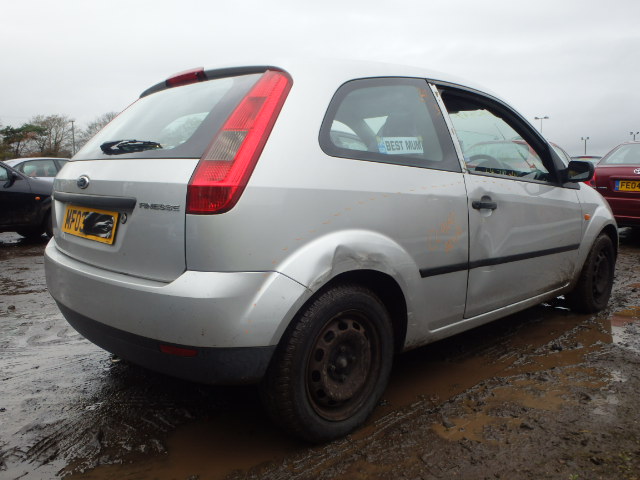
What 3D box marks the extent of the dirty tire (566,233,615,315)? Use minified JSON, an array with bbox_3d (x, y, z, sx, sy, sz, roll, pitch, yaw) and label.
[{"bbox_3d":[1.867,0.231,3.599,0.585,0.585,0.180,-7,10,-43],"label":"dirty tire"}]

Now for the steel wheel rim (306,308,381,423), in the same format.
[{"bbox_3d":[0.055,0.444,1.911,0.395,0.395,0.130,-7,10,-43],"label":"steel wheel rim"}]

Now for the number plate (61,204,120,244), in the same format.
[{"bbox_3d":[-0.886,-0.062,1.980,0.015,0.111,0.520,10,-1,-44],"label":"number plate"}]

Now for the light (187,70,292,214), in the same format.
[{"bbox_3d":[-0.241,-0.336,1.653,0.184,0.623,0.118,12,-26,25],"label":"light"}]

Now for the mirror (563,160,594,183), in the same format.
[{"bbox_3d":[1.468,-0.388,2.952,0.115,0.115,0.185,-7,10,-43],"label":"mirror"}]

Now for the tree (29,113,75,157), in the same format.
[{"bbox_3d":[-31.069,-10.422,60.533,5.300,8.200,5.300,-2,8,-11],"label":"tree"}]

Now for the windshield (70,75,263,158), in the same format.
[{"bbox_3d":[-0.685,-0.488,2.113,1.130,0.090,0.435,8,56,46],"label":"windshield"}]

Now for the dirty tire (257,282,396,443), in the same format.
[{"bbox_3d":[0.041,0.445,1.925,0.585,0.585,0.180,-7,10,-43],"label":"dirty tire"}]

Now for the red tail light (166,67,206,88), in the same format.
[{"bbox_3d":[-0.559,-0.688,2.206,0.070,0.050,0.325,-7,10,-43],"label":"red tail light"}]

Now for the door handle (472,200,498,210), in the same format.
[{"bbox_3d":[0.764,-0.162,2.390,0.205,0.037,0.045,-7,10,-43],"label":"door handle"}]

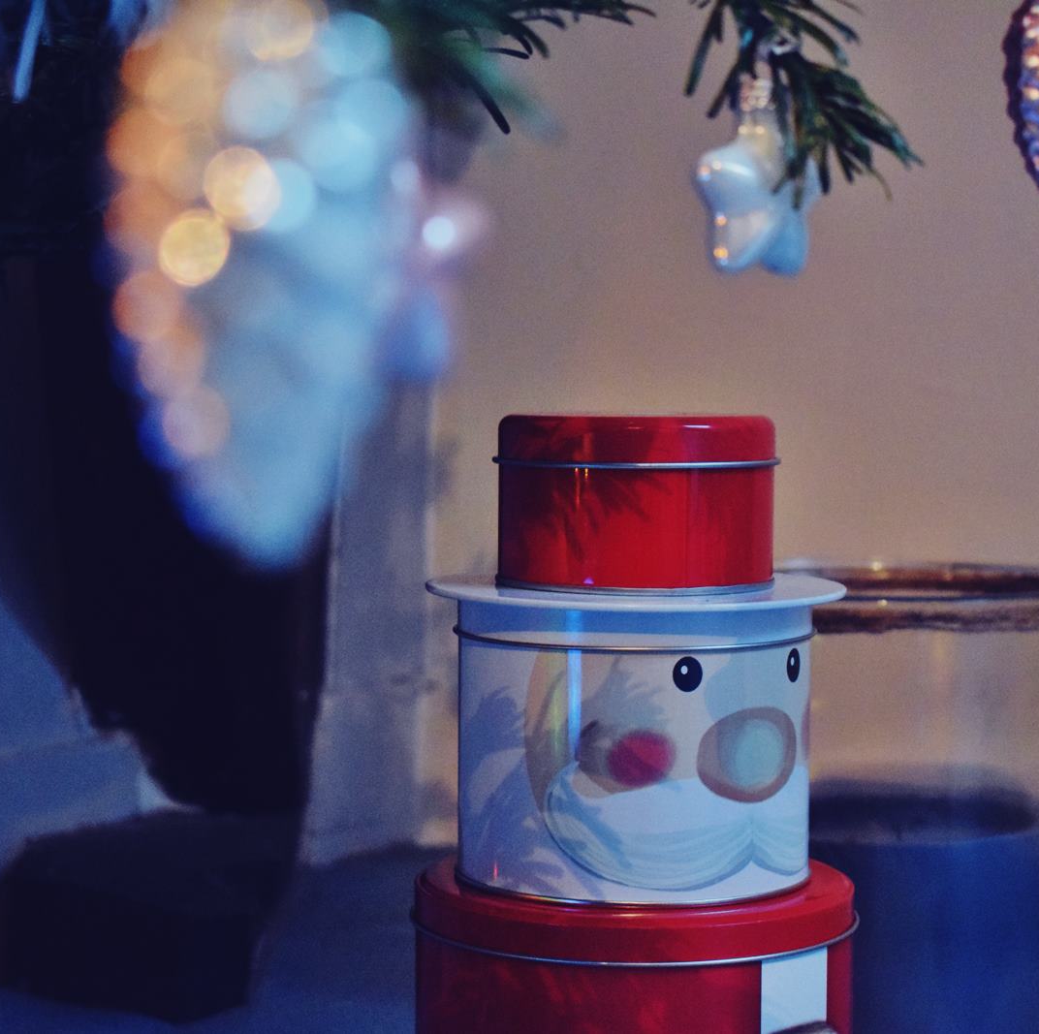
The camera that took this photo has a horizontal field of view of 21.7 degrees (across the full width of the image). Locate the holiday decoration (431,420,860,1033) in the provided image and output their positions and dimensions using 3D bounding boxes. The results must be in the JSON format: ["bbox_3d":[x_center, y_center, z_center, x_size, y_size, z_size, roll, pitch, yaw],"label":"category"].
[{"bbox_3d":[0.042,0.100,0.965,0.160,0.272,0.160,1,3,0],"label":"holiday decoration"}]

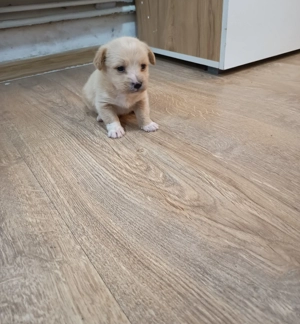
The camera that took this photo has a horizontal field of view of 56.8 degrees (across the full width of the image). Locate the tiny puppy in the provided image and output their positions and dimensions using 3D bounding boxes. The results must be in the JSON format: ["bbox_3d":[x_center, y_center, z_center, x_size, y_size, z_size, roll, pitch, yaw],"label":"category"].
[{"bbox_3d":[-0.057,-0.142,0.500,0.103,0.153,0.143,-16,34,-18],"label":"tiny puppy"}]

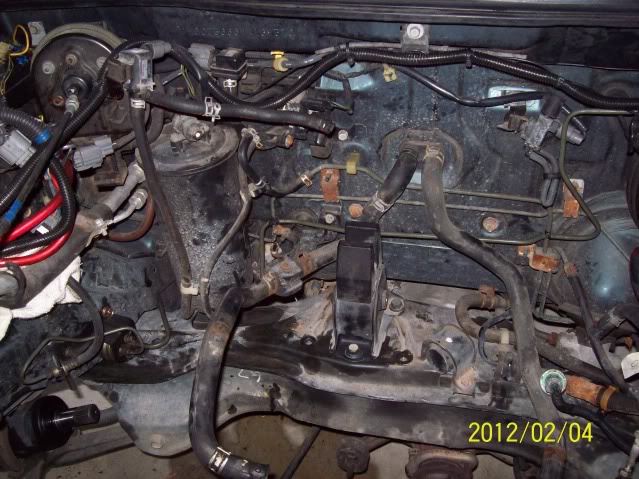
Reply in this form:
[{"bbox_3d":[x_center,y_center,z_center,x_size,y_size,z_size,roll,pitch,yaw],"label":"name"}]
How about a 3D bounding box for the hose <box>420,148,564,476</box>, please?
[{"bbox_3d":[0.227,0.111,0.860,0.216,0.400,0.195,6,41,10],"label":"hose"}]

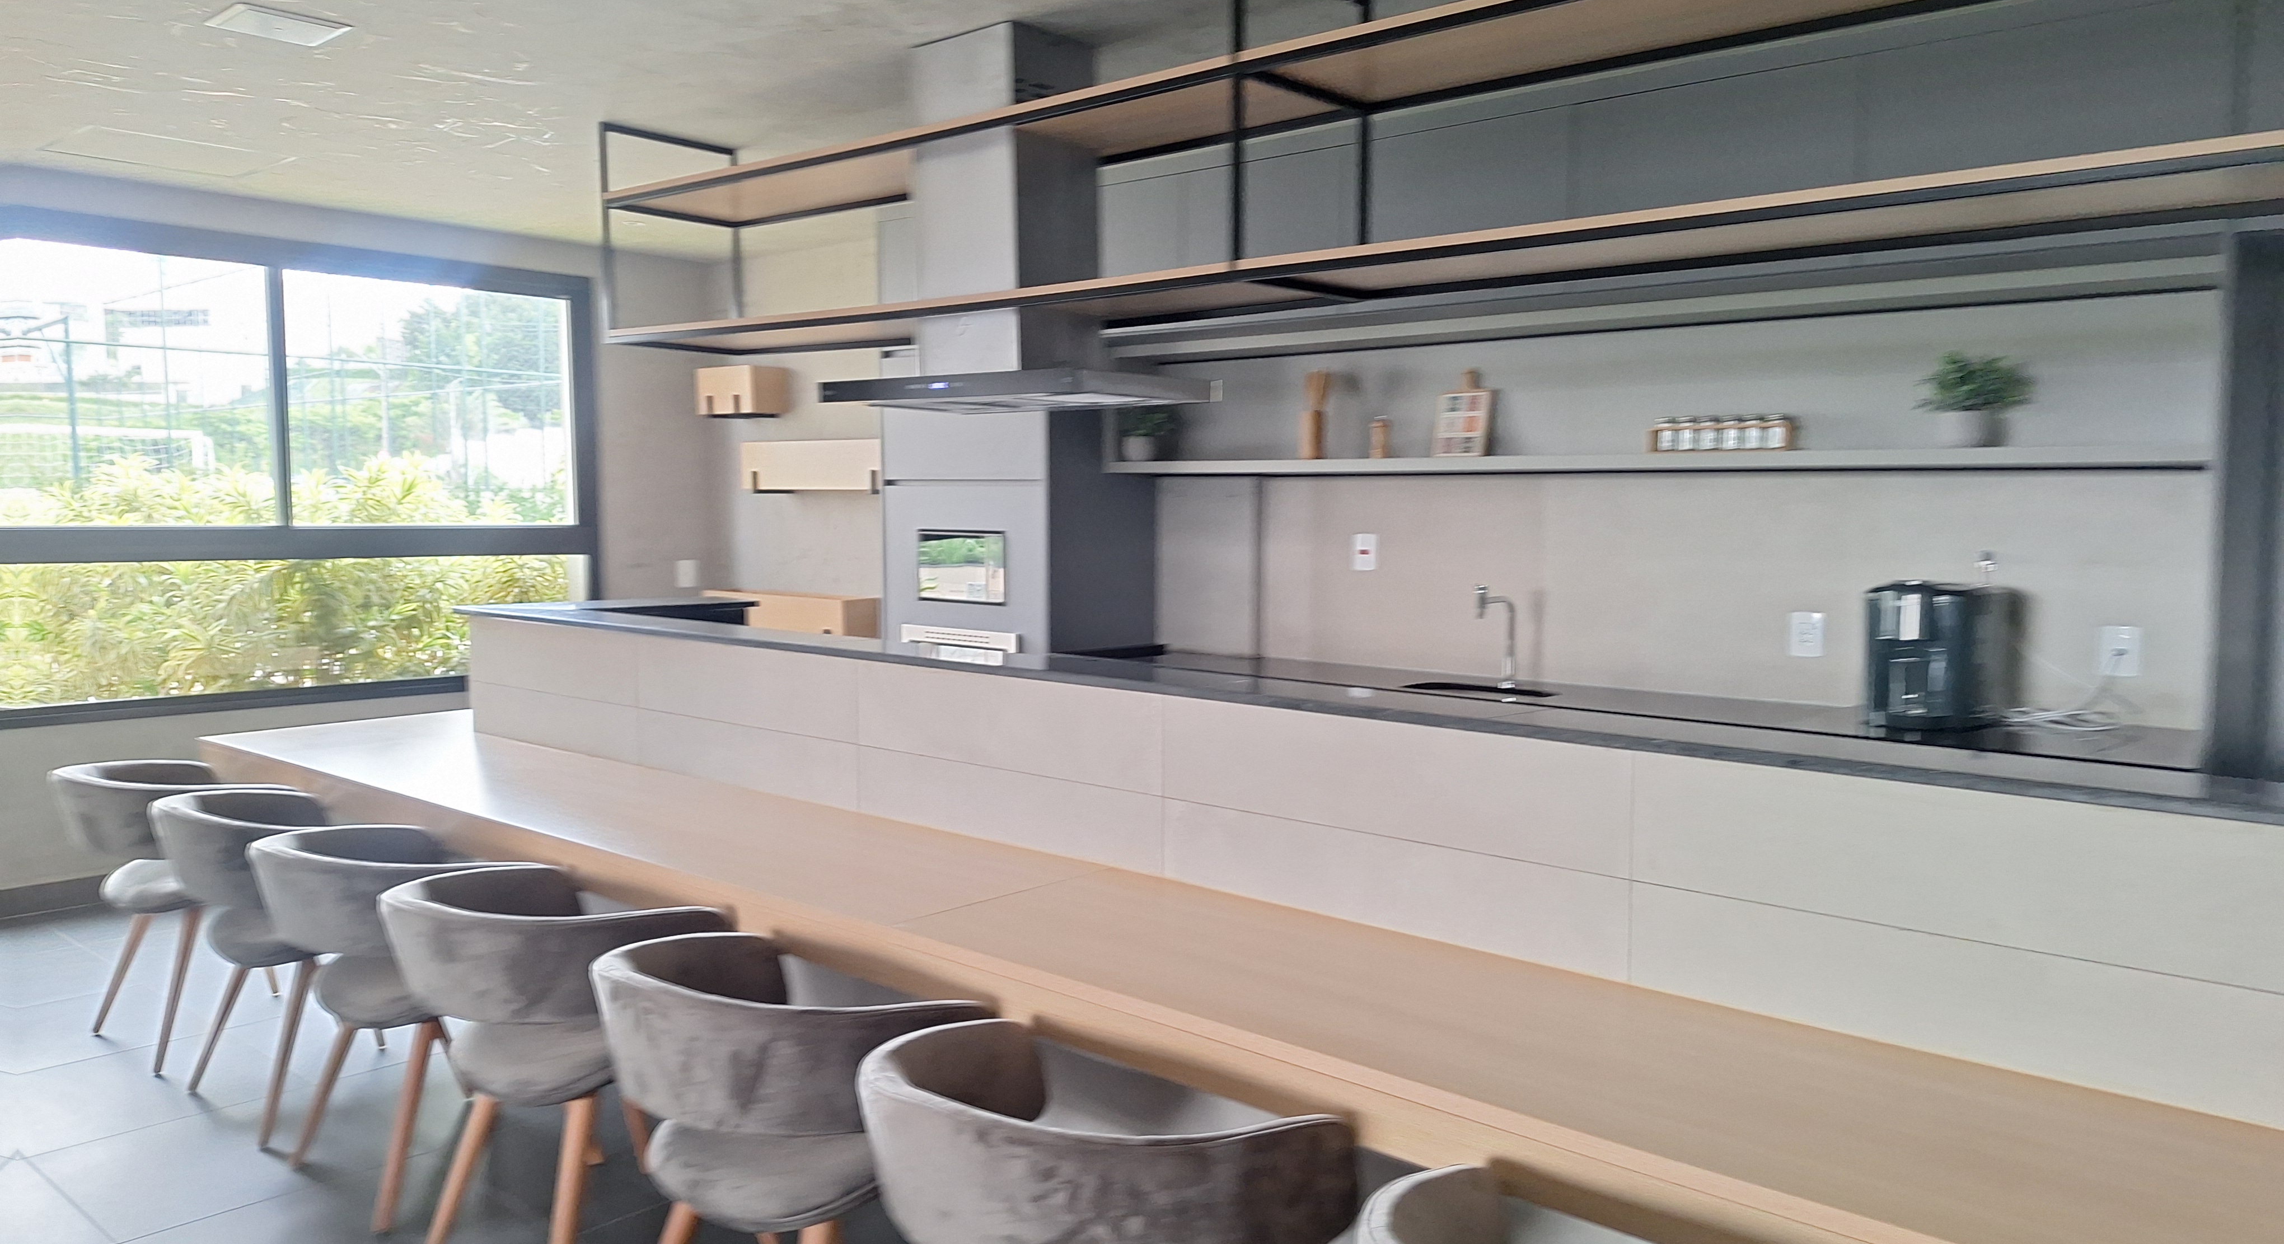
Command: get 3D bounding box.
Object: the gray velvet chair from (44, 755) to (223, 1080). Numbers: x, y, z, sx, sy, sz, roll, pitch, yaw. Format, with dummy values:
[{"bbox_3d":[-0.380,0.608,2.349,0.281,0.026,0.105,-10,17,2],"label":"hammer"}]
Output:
[{"bbox_3d":[-2.569,0.750,4.101,0.565,0.760,0.580,4,6,41],"label":"gray velvet chair"}]

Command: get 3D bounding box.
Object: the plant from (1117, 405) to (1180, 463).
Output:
[{"bbox_3d":[0.009,-0.683,5.348,0.220,0.230,0.220,0,5,0],"label":"plant"}]

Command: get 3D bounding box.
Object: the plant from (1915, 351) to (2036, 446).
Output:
[{"bbox_3d":[2.025,-0.538,3.692,0.250,0.230,0.240,4,6,41],"label":"plant"}]

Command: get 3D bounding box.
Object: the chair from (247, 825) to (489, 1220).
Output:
[{"bbox_3d":[-1.577,0.823,3.278,0.565,0.760,0.580,4,6,41],"label":"chair"}]

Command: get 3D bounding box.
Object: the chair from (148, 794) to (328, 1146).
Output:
[{"bbox_3d":[-2.050,0.788,3.676,0.565,0.760,0.580,4,6,41],"label":"chair"}]

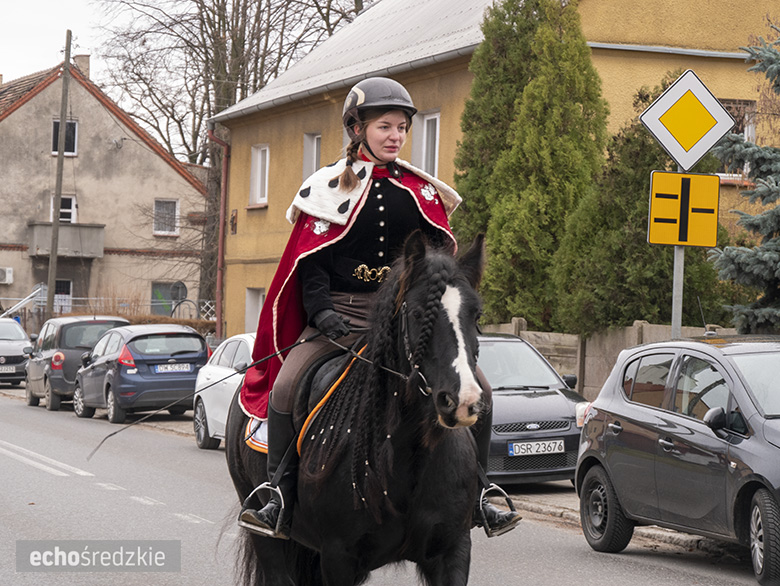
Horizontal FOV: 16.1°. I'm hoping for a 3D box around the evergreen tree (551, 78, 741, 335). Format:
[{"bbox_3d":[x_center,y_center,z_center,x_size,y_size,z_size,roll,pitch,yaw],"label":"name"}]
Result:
[{"bbox_3d":[3.132,-0.341,33.604,2.350,4.560,2.300,2,-1,-17],"label":"evergreen tree"}]

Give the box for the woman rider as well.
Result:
[{"bbox_3d":[-0.035,0.051,9.050,0.880,1.500,0.760,2,-1,-15],"label":"woman rider"}]

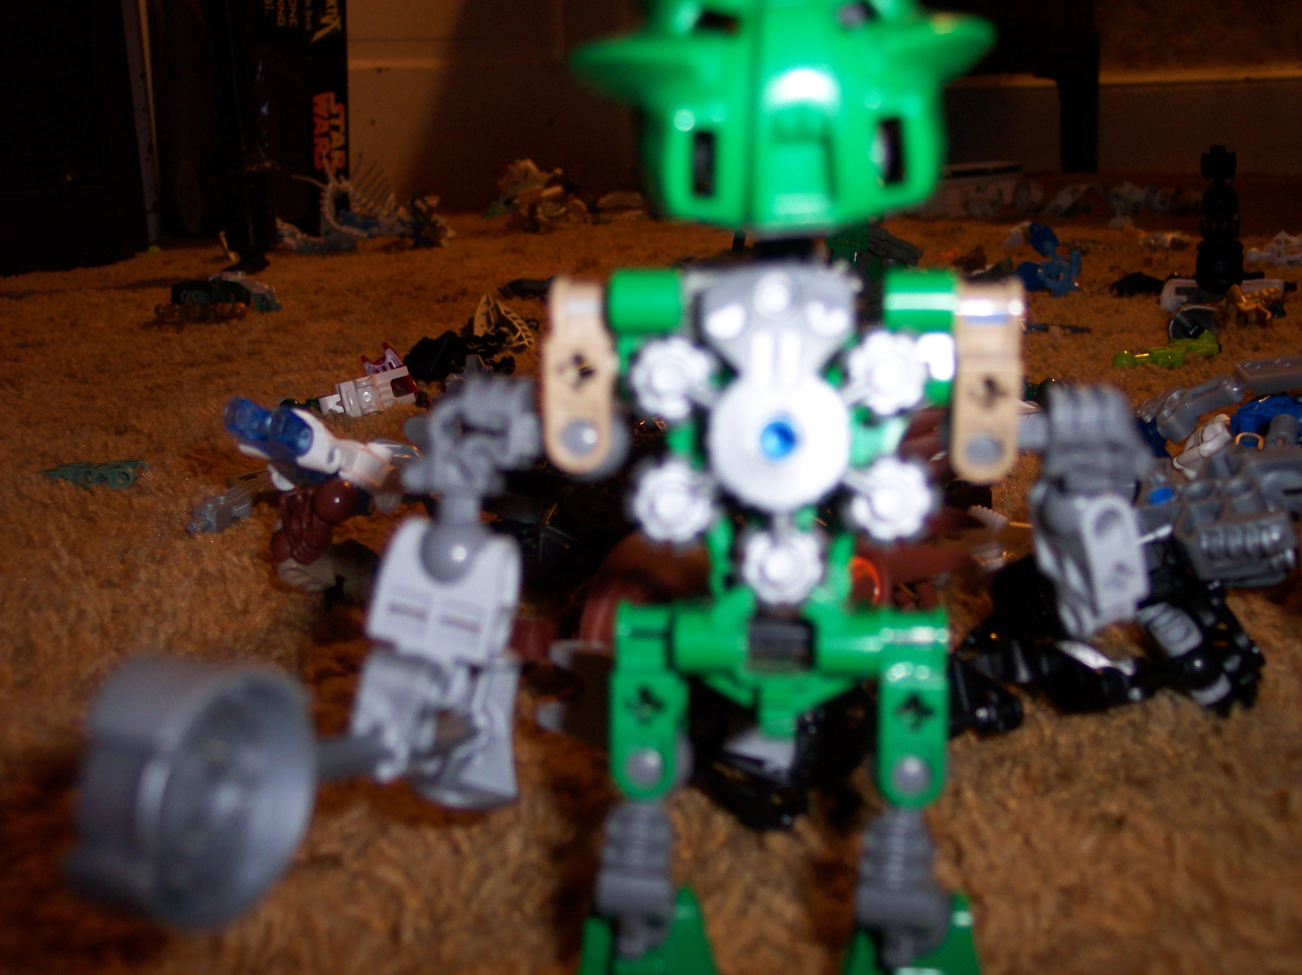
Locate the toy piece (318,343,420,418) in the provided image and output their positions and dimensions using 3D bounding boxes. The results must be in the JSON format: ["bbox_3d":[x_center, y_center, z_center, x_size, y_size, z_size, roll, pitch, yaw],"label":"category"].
[{"bbox_3d":[-0.118,-0.044,0.593,0.041,0.027,0.021,-16,7,-16],"label":"toy piece"}]

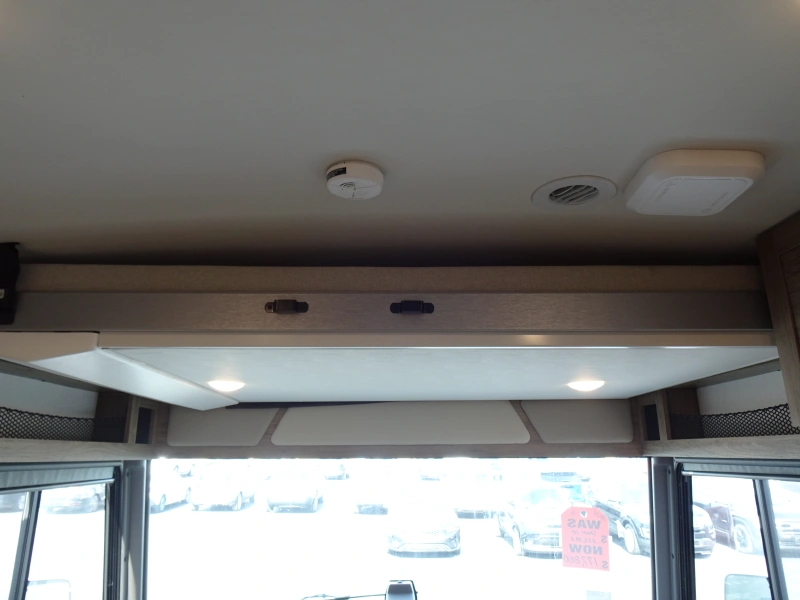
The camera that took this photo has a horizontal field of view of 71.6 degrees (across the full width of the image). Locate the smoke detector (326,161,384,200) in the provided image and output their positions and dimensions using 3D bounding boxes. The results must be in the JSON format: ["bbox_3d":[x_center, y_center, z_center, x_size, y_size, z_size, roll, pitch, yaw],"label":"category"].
[{"bbox_3d":[-0.083,-0.221,1.036,0.107,0.030,0.107,0,-16,0],"label":"smoke detector"}]

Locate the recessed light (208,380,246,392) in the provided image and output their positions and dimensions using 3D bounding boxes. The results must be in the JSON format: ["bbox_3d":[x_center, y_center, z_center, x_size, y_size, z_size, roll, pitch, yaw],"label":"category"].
[{"bbox_3d":[-0.574,0.287,1.837,0.112,0.022,0.112,0,-16,0],"label":"recessed light"}]

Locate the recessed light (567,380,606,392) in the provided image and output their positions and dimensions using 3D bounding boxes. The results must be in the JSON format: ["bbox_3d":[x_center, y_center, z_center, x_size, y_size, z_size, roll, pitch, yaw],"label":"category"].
[{"bbox_3d":[0.617,0.287,1.837,0.112,0.022,0.112,0,-16,0],"label":"recessed light"}]

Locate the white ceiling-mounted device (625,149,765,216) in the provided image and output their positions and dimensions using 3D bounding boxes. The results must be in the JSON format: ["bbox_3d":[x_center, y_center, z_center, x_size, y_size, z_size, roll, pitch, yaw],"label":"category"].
[{"bbox_3d":[0.538,-0.208,1.033,0.202,0.041,0.202,0,-16,-1],"label":"white ceiling-mounted device"}]

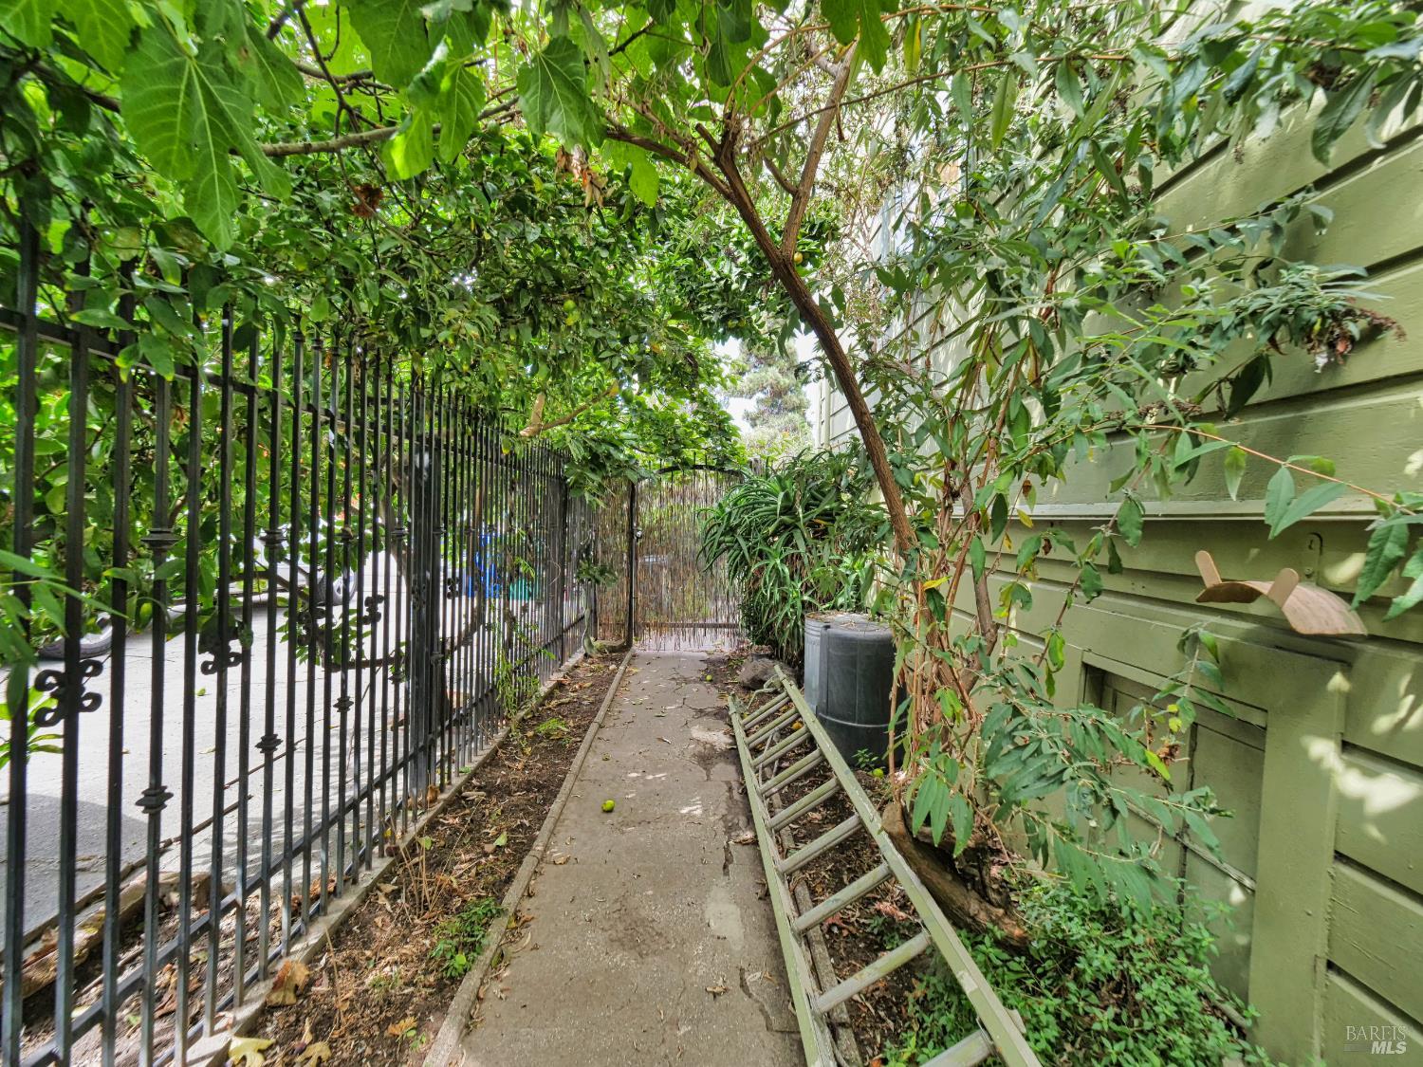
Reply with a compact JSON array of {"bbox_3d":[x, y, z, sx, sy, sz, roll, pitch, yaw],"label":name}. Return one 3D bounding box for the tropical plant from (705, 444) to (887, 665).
[{"bbox_3d":[0.720,0.230,5.150,1.550,1.900,1.350,2,2,-2],"label":"tropical plant"}]

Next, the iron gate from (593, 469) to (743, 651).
[{"bbox_3d":[-0.470,0.285,6.250,1.680,1.950,0.100,2,2,-2],"label":"iron gate"}]

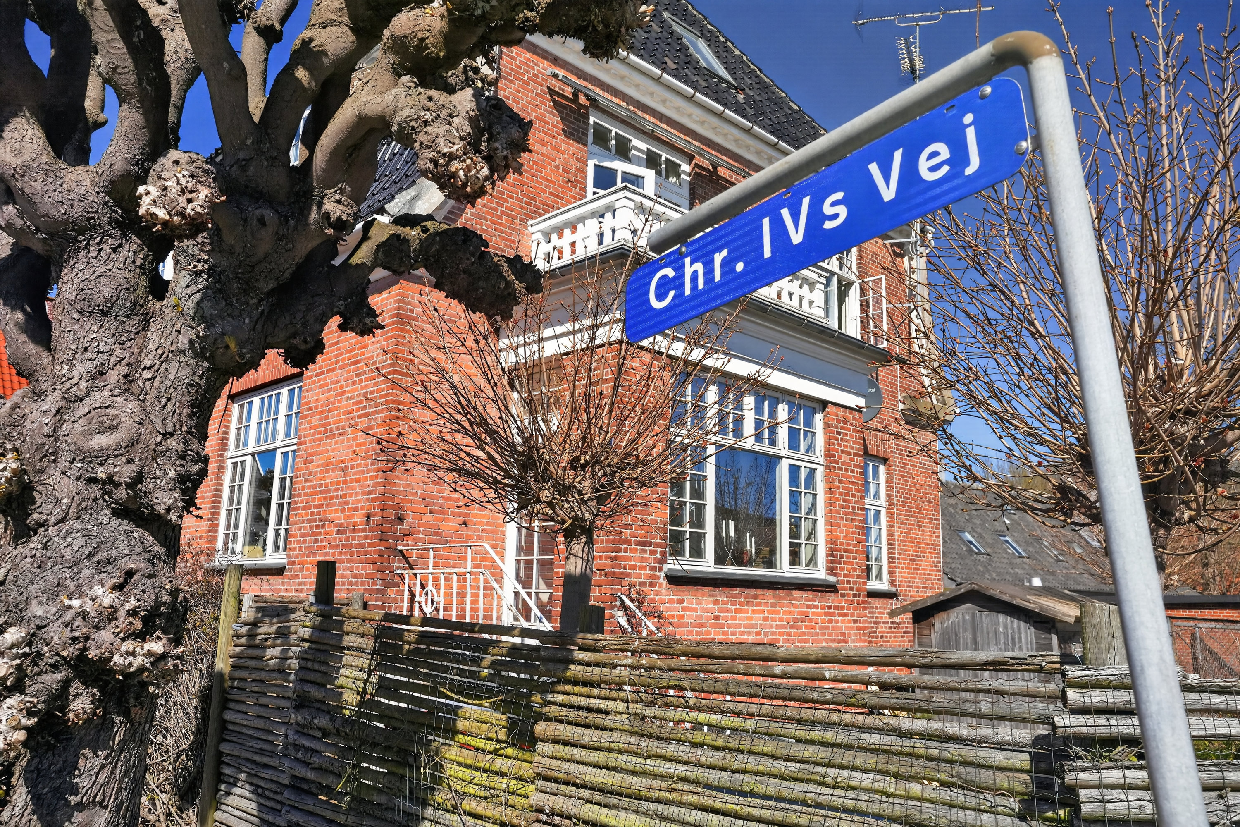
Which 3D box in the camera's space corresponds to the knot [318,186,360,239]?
[{"bbox_3d":[-1.134,-0.811,3.900,0.165,0.205,0.160,9,-13,-32],"label":"knot"}]

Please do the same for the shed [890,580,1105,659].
[{"bbox_3d":[5.448,3.364,13.152,2.180,2.030,2.670,10,-14,-38],"label":"shed"}]

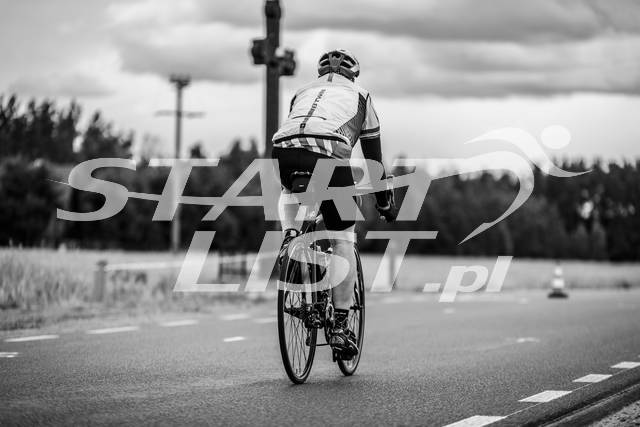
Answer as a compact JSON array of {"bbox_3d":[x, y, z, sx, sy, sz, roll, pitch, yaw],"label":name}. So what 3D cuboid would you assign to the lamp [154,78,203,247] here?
[{"bbox_3d":[-7.620,-2.712,135.000,2.700,9.650,0.800,1,-1,0],"label":"lamp"}]

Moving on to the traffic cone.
[{"bbox_3d":[3.275,0.916,34.200,0.280,0.510,0.280,0,-1,6],"label":"traffic cone"}]

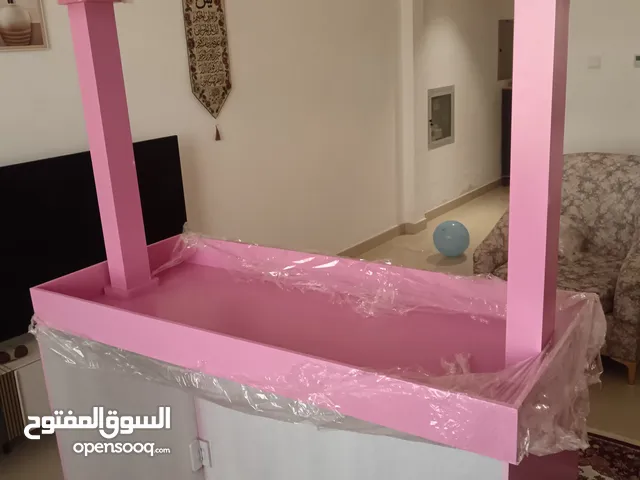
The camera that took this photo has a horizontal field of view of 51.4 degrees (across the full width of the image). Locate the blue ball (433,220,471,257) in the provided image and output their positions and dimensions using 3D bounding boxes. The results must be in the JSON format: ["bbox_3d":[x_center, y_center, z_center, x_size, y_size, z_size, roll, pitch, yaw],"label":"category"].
[{"bbox_3d":[0.991,-0.008,5.003,0.272,0.272,0.272,0,16,11],"label":"blue ball"}]

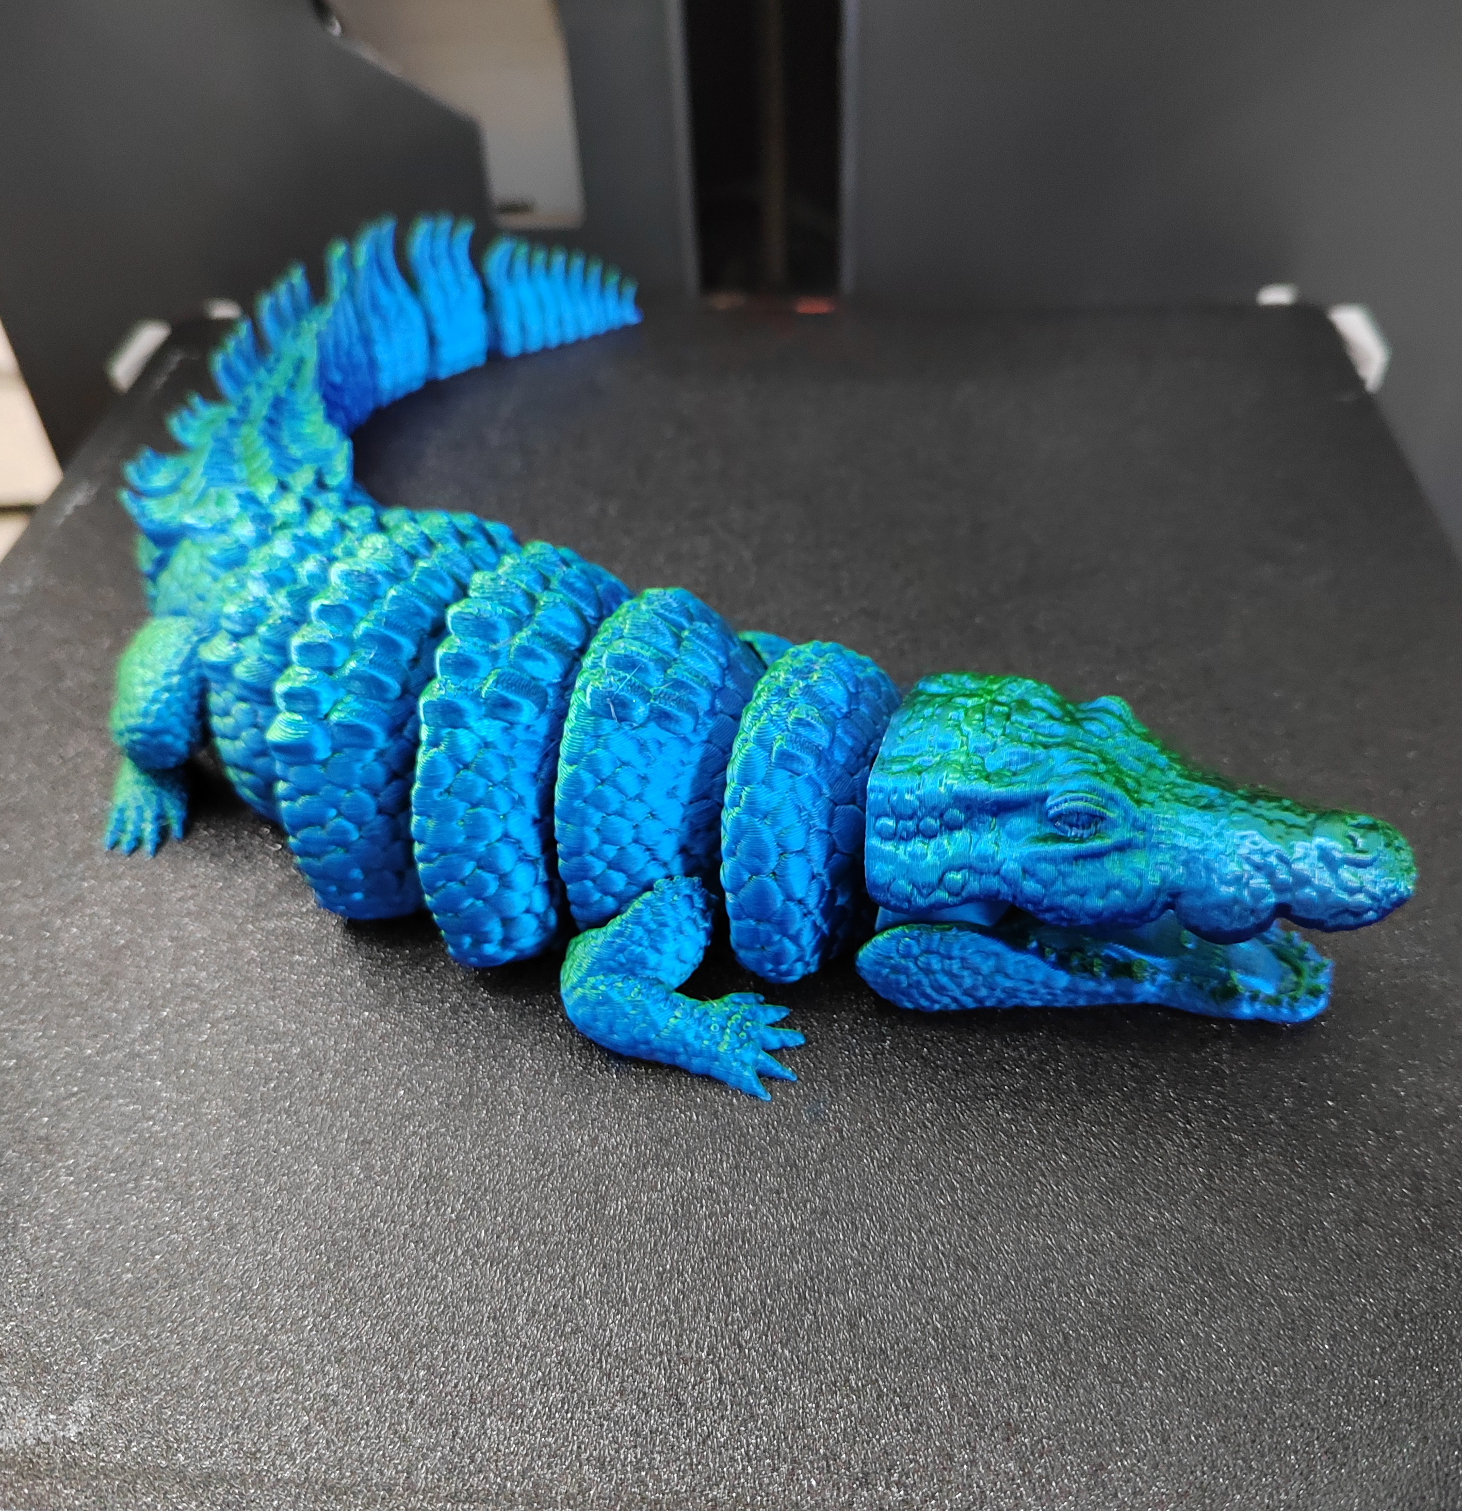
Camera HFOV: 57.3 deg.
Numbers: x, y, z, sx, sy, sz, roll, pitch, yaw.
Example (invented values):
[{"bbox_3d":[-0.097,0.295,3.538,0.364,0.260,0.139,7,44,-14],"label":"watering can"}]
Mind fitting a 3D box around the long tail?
[{"bbox_3d":[-0.071,-0.072,0.252,0.055,0.036,0.139,14,47,17],"label":"long tail"}]

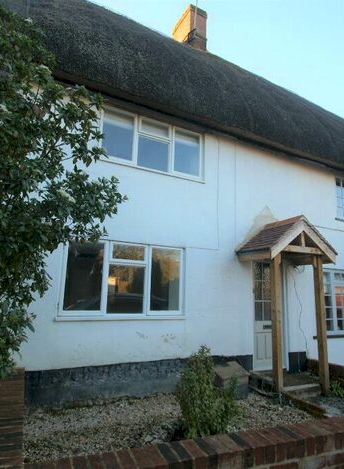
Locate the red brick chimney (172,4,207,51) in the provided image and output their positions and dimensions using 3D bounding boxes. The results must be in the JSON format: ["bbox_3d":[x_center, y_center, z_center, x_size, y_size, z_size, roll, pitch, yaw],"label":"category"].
[{"bbox_3d":[0.567,-5.964,8.937,0.562,1.325,0.925,7,-12,-25],"label":"red brick chimney"}]

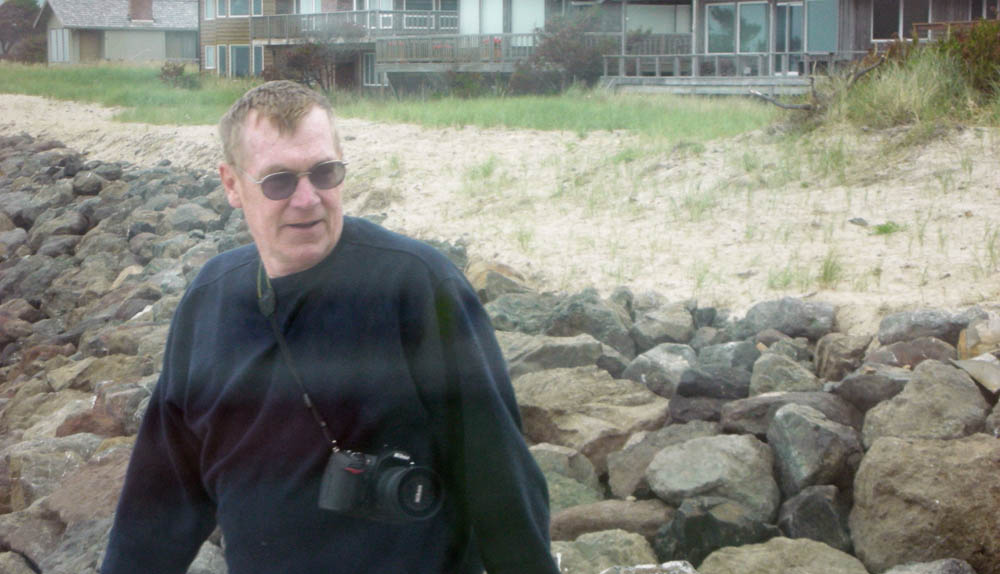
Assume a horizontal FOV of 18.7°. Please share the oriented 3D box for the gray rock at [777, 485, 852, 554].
[{"bbox_3d":[1.130,0.846,10.900,0.290,0.270,0.290,0,5,0],"label":"gray rock"}]

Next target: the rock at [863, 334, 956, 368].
[{"bbox_3d":[2.252,0.364,16.600,0.490,0.210,0.400,0,4,0],"label":"rock"}]

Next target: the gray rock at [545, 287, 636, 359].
[{"bbox_3d":[0.504,0.198,16.900,0.520,0.380,0.420,0,5,0],"label":"gray rock"}]

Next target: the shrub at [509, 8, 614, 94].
[{"bbox_3d":[1.865,-7.112,92.000,3.100,2.500,2.600,0,4,0],"label":"shrub"}]

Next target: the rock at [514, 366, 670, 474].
[{"bbox_3d":[0.397,0.590,13.300,0.700,0.440,0.580,0,4,0],"label":"rock"}]

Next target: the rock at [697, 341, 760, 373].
[{"bbox_3d":[1.311,0.422,17.400,0.380,0.240,0.340,0,4,0],"label":"rock"}]

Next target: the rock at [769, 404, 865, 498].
[{"bbox_3d":[1.327,0.690,12.800,0.400,0.380,0.380,0,4,0],"label":"rock"}]

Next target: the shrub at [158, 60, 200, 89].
[{"bbox_3d":[-10.460,-6.936,99.000,1.400,0.950,1.300,0,5,0],"label":"shrub"}]

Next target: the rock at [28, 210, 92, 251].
[{"bbox_3d":[-4.075,-0.531,28.000,0.590,0.380,0.500,0,4,0],"label":"rock"}]

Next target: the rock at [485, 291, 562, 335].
[{"bbox_3d":[0.138,0.155,17.800,0.460,0.270,0.360,0,5,0],"label":"rock"}]

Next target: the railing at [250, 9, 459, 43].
[{"bbox_3d":[-5.760,-10.132,118.200,3.300,1.150,14.000,-2,4,-23],"label":"railing"}]

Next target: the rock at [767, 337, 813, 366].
[{"bbox_3d":[1.527,0.356,16.000,0.250,0.180,0.220,0,5,0],"label":"rock"}]

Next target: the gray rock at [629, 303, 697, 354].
[{"bbox_3d":[0.916,0.234,17.100,0.370,0.280,0.320,0,5,0],"label":"gray rock"}]

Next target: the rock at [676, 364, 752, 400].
[{"bbox_3d":[1.139,0.512,16.100,0.410,0.210,0.340,0,4,0],"label":"rock"}]

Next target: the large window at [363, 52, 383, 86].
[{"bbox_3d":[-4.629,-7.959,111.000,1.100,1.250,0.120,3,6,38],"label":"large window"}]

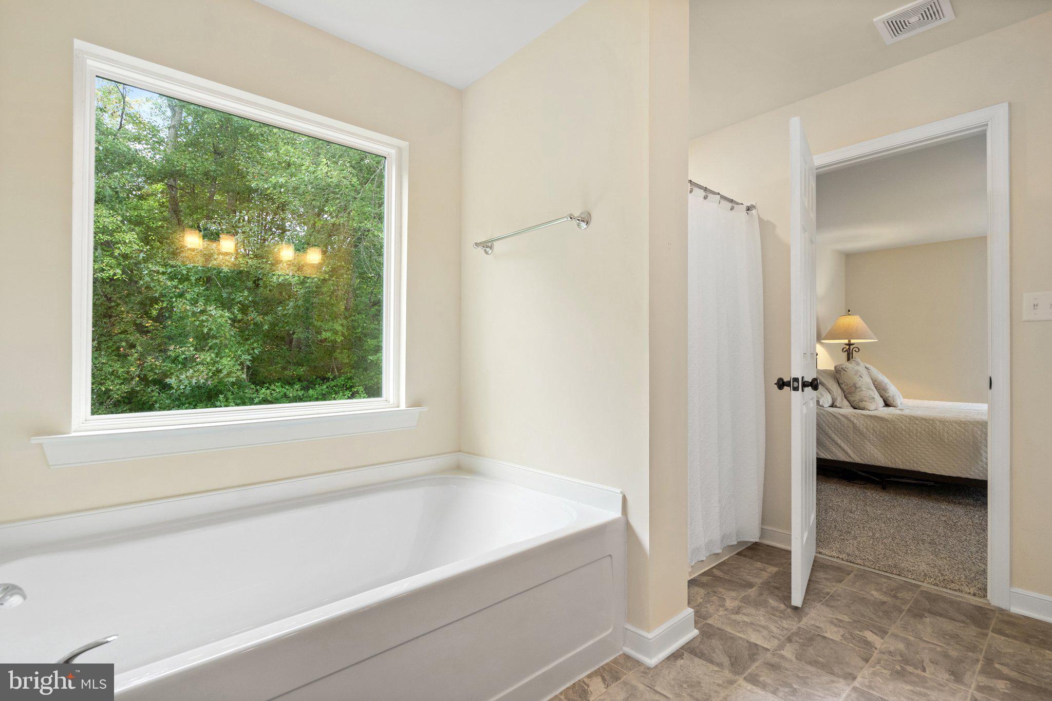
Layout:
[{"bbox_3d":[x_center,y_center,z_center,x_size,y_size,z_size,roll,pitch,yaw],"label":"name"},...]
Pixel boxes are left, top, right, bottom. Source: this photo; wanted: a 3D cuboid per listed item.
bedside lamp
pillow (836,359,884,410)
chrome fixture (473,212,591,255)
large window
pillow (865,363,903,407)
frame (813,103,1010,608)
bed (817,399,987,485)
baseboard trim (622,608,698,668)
[{"bbox_3d":[3.489,-0.034,5.048,0.595,0.820,0.595,1,-1,-44],"label":"bedside lamp"},{"bbox_3d":[2.837,0.294,3.980,0.440,0.430,0.160,1,-31,-44],"label":"pillow"},{"bbox_3d":[0.007,-0.501,2.018,0.080,0.070,0.669,1,-1,-43],"label":"chrome fixture"},{"bbox_3d":[-1.027,-0.365,1.884,1.142,1.257,0.100,1,-1,-40],"label":"large window"},{"bbox_3d":[3.239,0.314,4.250,0.440,0.430,0.160,1,-31,-44],"label":"pillow"},{"bbox_3d":[1.803,0.029,2.288,0.130,2.115,0.780,1,-1,-43],"label":"frame"},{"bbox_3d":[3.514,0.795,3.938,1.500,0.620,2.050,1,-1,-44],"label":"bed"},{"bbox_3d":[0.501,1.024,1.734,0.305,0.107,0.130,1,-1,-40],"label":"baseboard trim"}]

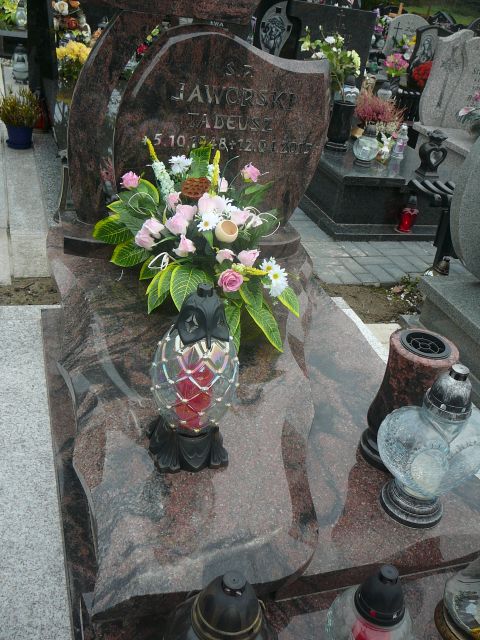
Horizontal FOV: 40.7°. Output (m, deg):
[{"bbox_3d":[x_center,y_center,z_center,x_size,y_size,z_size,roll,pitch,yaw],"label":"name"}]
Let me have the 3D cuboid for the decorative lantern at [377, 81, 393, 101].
[{"bbox_3d":[1.284,-2.026,5.750,0.135,0.210,0.115,1,29,-14],"label":"decorative lantern"}]

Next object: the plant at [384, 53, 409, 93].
[{"bbox_3d":[1.548,-2.443,6.400,0.240,0.380,0.220,-2,30,-19],"label":"plant"}]

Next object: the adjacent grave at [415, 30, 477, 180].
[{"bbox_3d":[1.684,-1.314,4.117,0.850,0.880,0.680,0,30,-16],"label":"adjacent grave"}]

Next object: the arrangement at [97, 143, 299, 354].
[{"bbox_3d":[-0.094,-0.241,1.808,0.570,0.430,0.460,2,29,-12],"label":"arrangement"}]

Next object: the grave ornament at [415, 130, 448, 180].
[{"bbox_3d":[1.137,-0.987,3.819,0.135,0.250,0.110,0,30,-16],"label":"grave ornament"}]

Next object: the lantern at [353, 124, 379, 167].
[{"bbox_3d":[0.751,-1.048,3.854,0.150,0.225,0.145,1,29,-14],"label":"lantern"}]

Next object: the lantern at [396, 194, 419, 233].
[{"bbox_3d":[0.984,-0.622,3.756,0.092,0.205,0.092,-2,30,-19],"label":"lantern"}]

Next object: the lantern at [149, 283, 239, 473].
[{"bbox_3d":[-0.080,0.109,1.232,0.165,0.380,0.155,2,29,-12],"label":"lantern"}]

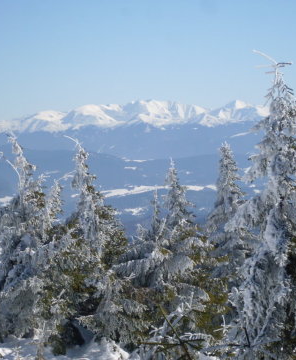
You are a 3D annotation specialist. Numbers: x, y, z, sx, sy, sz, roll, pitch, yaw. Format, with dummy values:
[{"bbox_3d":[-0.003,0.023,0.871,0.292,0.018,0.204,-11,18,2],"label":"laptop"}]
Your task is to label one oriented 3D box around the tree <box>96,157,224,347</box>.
[{"bbox_3d":[0.108,0.860,18.000,1.400,2.118,1.400,0,2,0],"label":"tree"}]

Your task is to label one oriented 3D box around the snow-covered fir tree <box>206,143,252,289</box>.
[{"bbox_3d":[1.057,0.746,20.500,1.100,2.464,1.100,0,2,0],"label":"snow-covered fir tree"}]

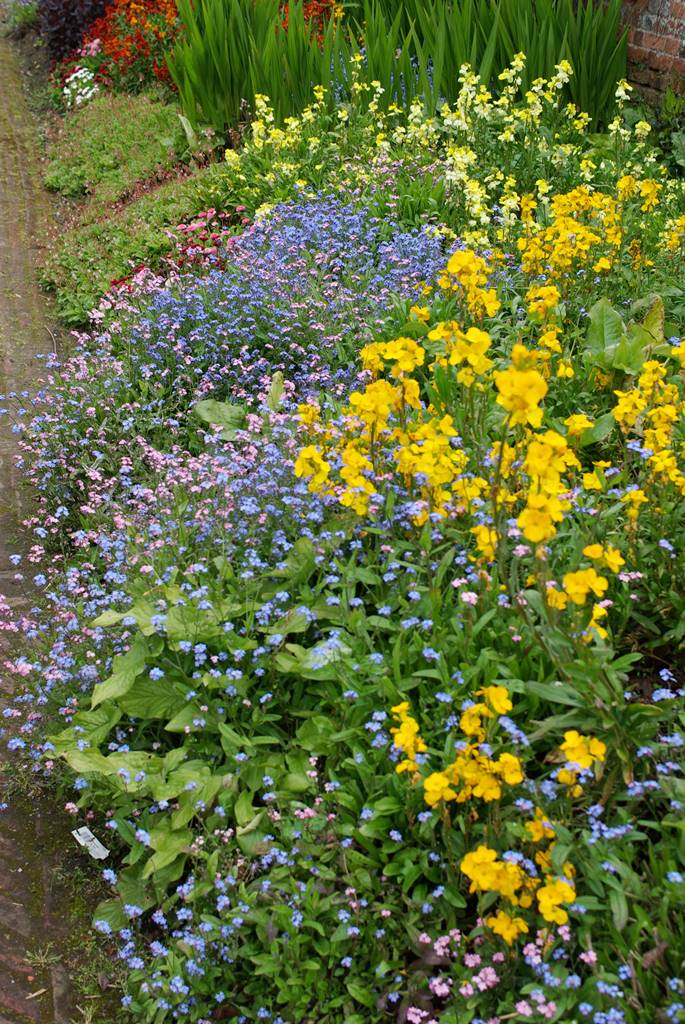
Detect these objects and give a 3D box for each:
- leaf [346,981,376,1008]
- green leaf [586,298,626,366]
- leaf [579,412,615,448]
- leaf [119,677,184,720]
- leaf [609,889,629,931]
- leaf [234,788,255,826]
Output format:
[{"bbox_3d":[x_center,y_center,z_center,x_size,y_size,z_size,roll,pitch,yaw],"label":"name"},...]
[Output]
[{"bbox_3d":[0.022,0.547,1.680,0.021,0.012,0.042,-33,56,-26],"label":"leaf"},{"bbox_3d":[0.657,-0.446,3.700,0.105,0.170,0.045,2,-1,10],"label":"green leaf"},{"bbox_3d":[0.540,-0.173,3.150,0.088,0.025,0.055,-41,66,-12],"label":"leaf"},{"bbox_3d":[-0.277,0.271,2.150,0.098,0.028,0.065,-8,62,-10],"label":"leaf"},{"bbox_3d":[0.336,0.483,1.800,0.020,0.015,0.053,-9,53,1],"label":"leaf"},{"bbox_3d":[-0.131,0.395,1.980,0.027,0.016,0.052,4,58,-1],"label":"leaf"}]

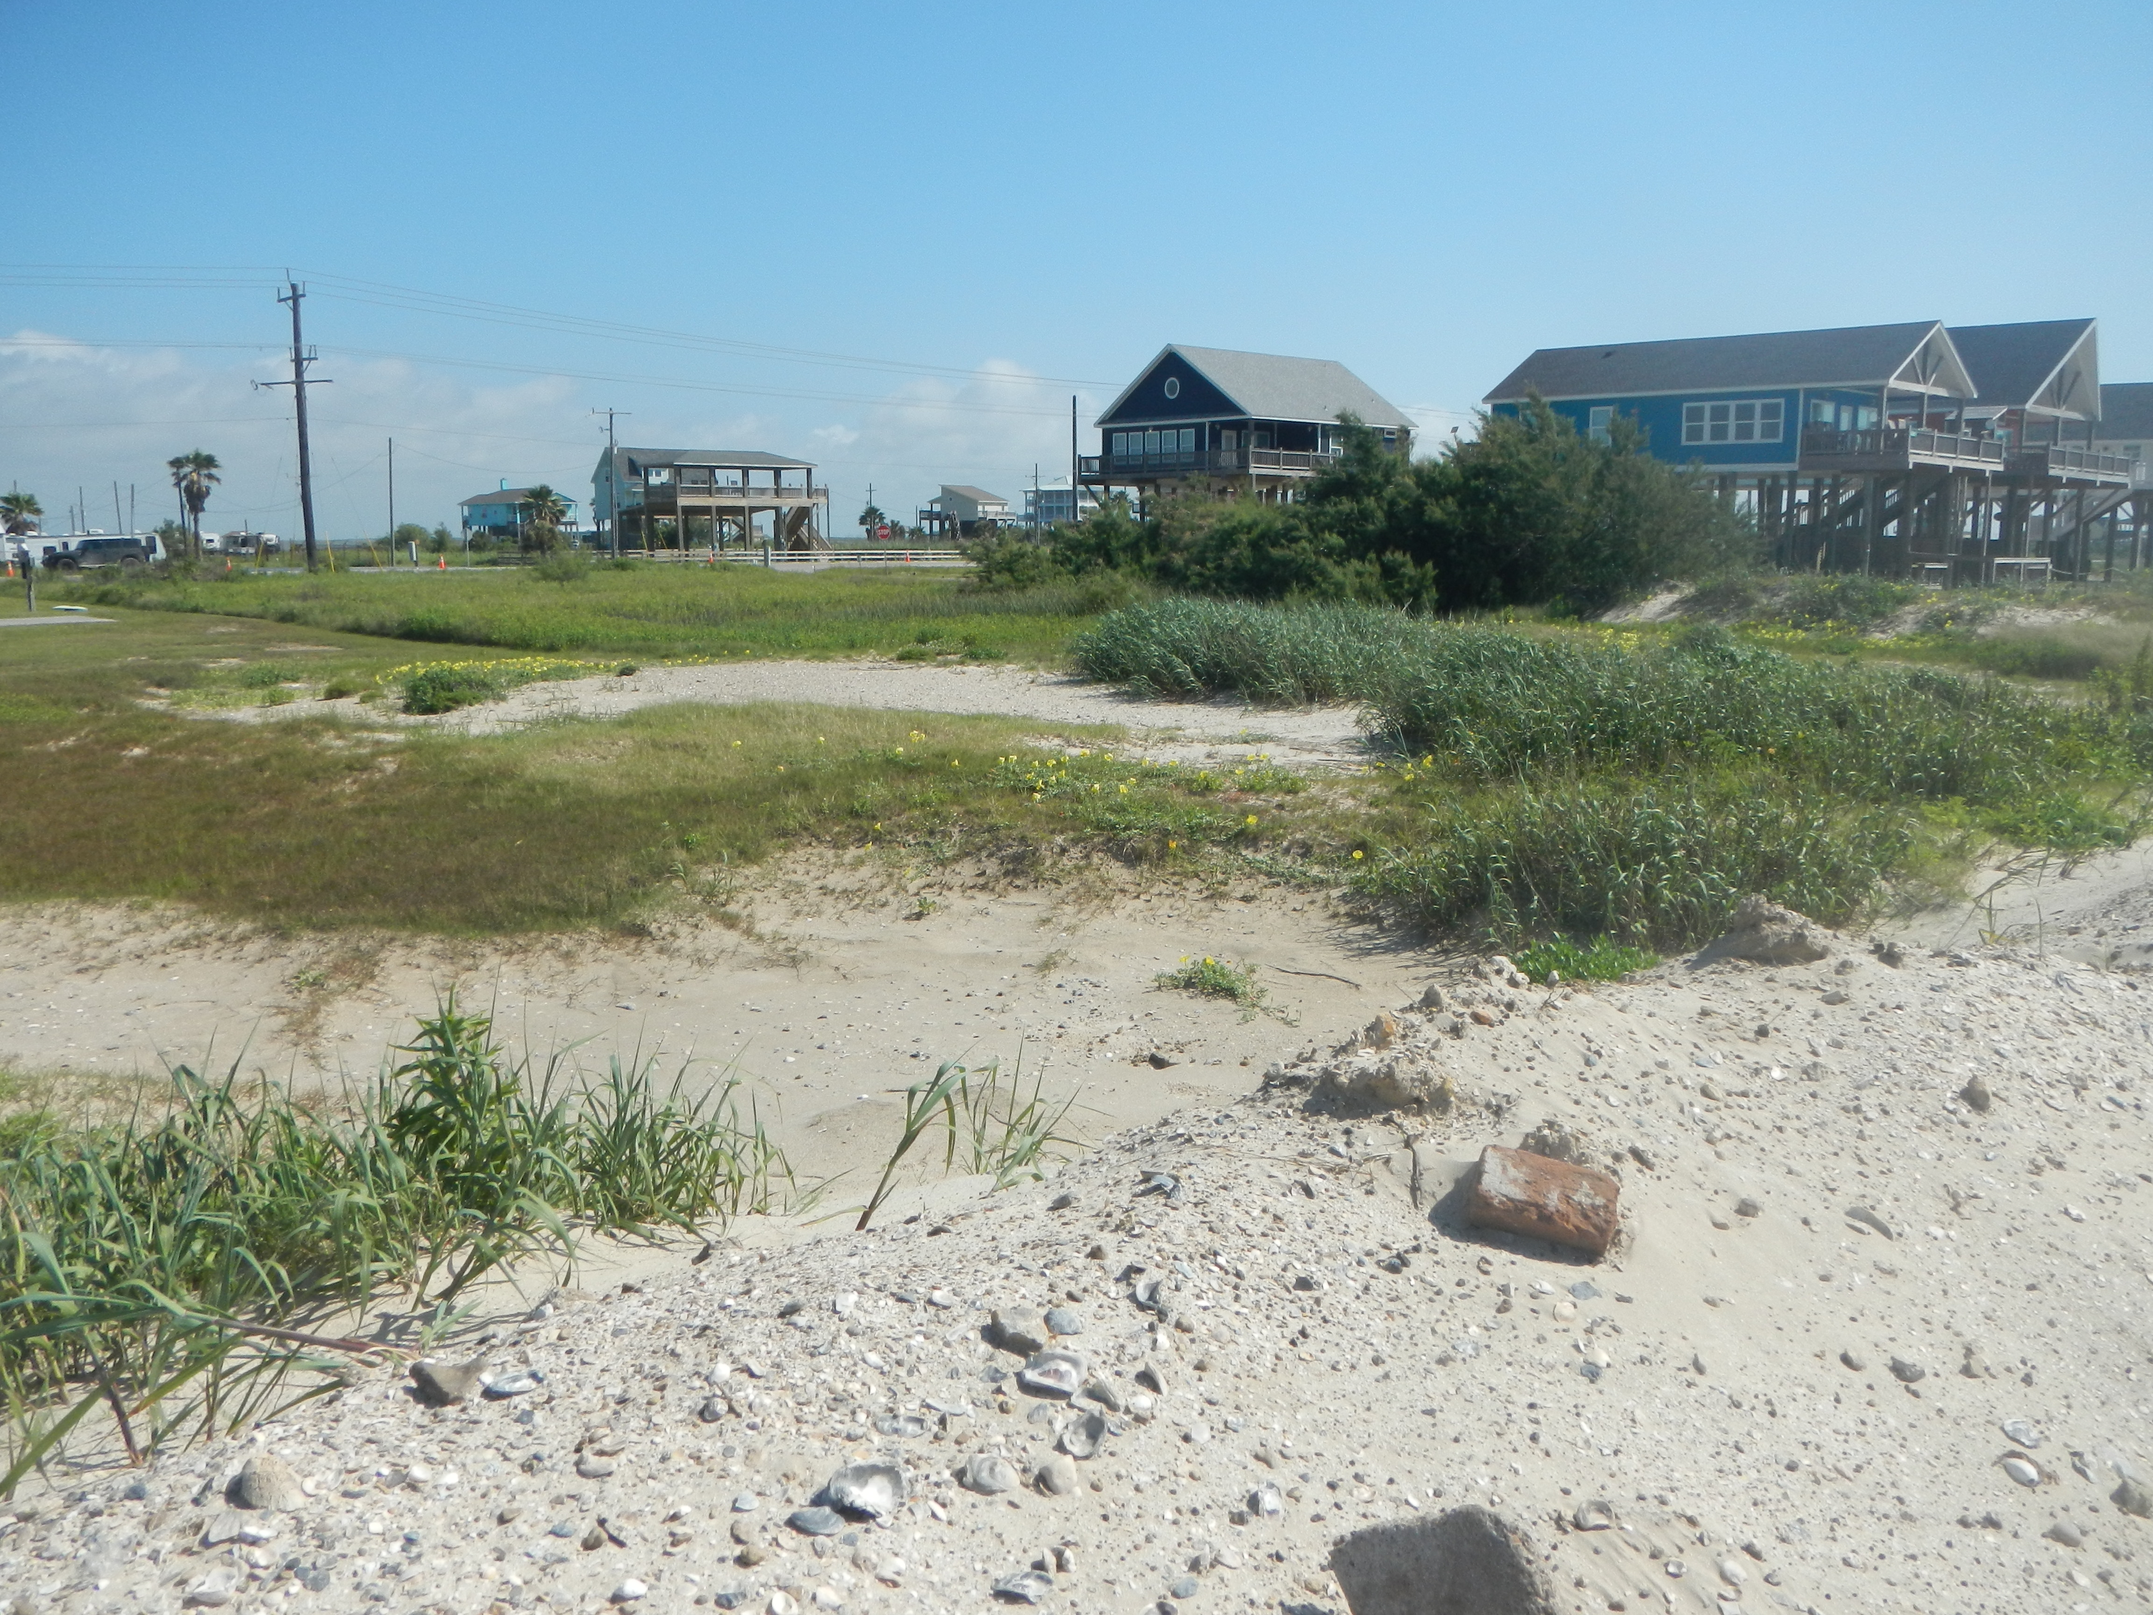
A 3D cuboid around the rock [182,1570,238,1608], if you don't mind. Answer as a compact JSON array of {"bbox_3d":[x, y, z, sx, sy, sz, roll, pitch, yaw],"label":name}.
[{"bbox_3d":[-0.856,0.773,1.720,0.048,0.019,0.036,0,9,0],"label":"rock"}]

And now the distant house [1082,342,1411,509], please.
[{"bbox_3d":[8.972,-18.113,91.502,12.635,11.052,12.350,-8,12,-41],"label":"distant house"}]

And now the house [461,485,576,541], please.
[{"bbox_3d":[-64.033,-33.127,200.000,10.500,7.600,8.500,-7,11,-37],"label":"house"}]

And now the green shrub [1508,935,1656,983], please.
[{"bbox_3d":[1.150,0.341,3.950,0.320,0.110,0.220,0,9,0],"label":"green shrub"}]

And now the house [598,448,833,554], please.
[{"bbox_3d":[-31.185,-25.878,148.926,18.000,9.261,8.800,-5,10,-28],"label":"house"}]

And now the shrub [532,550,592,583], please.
[{"bbox_3d":[-22.498,-10.533,76.000,2.400,1.400,2.000,0,9,0],"label":"shrub"}]

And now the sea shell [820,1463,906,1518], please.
[{"bbox_3d":[-0.218,0.705,1.800,0.080,0.030,0.062,0,9,0],"label":"sea shell"}]

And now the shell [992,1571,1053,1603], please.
[{"bbox_3d":[-0.054,0.788,1.760,0.059,0.017,0.038,-2,9,-9],"label":"shell"}]

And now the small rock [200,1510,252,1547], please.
[{"bbox_3d":[-0.929,0.786,1.900,0.050,0.024,0.044,-5,10,-28],"label":"small rock"}]

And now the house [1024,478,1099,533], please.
[{"bbox_3d":[-2.173,-50.850,300.000,11.500,10.500,10.000,-5,10,-30],"label":"house"}]

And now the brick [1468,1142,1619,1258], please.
[{"bbox_3d":[0.698,0.587,2.604,0.200,0.058,0.095,14,32,11],"label":"brick"}]

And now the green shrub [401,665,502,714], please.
[{"bbox_3d":[-6.832,-1.283,19.041,0.980,0.420,0.750,0,9,0],"label":"green shrub"}]

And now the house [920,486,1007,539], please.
[{"bbox_3d":[-14.846,-39.015,234.796,9.800,8.800,8.400,-8,12,-41],"label":"house"}]

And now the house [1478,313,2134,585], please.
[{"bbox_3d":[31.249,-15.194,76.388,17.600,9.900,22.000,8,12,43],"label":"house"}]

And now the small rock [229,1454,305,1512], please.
[{"bbox_3d":[-0.901,0.758,1.950,0.068,0.048,0.058,-4,10,-26],"label":"small rock"}]

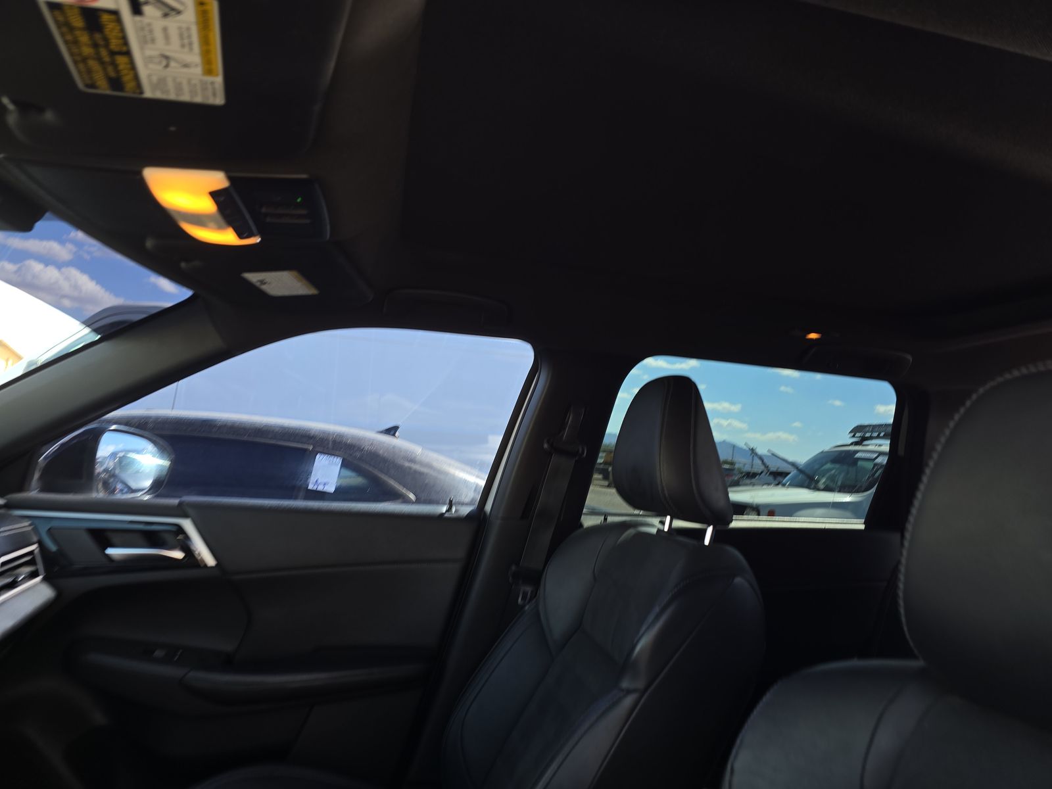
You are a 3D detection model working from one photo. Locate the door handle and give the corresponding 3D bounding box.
[{"bbox_3d":[-0.680,0.286,1.250,0.124,0.022,0.030,5,-5,-15],"label":"door handle"}]

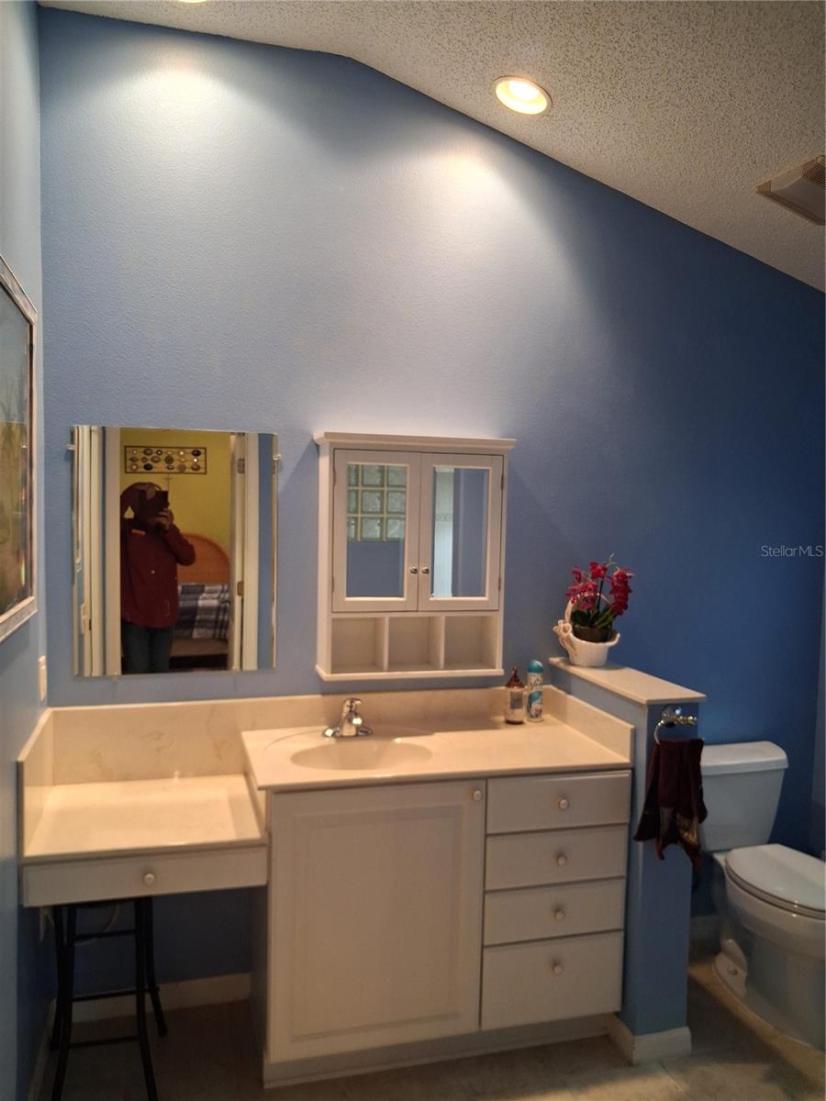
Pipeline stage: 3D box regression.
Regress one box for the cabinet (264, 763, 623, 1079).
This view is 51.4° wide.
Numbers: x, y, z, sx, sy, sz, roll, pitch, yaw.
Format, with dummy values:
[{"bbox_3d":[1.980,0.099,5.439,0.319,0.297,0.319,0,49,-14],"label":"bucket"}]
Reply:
[{"bbox_3d":[0.048,1.044,2.667,1.040,0.858,0.565,0,3,-15],"label":"cabinet"}]

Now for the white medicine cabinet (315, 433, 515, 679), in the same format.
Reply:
[{"bbox_3d":[-0.004,0.019,2.774,0.612,0.756,0.207,0,3,-15],"label":"white medicine cabinet"}]

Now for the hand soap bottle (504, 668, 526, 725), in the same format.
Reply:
[{"bbox_3d":[0.346,0.490,2.913,0.067,0.192,0.067,1,3,-1],"label":"hand soap bottle"}]

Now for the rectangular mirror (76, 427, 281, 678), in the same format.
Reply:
[{"bbox_3d":[-0.731,0.007,2.673,0.606,0.759,0.010,0,4,-16],"label":"rectangular mirror"}]

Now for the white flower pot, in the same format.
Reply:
[{"bbox_3d":[0.599,0.280,2.943,0.218,0.220,0.175,1,3,5],"label":"white flower pot"}]

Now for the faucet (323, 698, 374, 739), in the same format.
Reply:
[{"bbox_3d":[-0.196,0.528,2.711,0.158,0.117,0.135,0,3,-15],"label":"faucet"}]

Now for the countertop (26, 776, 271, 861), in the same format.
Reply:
[{"bbox_3d":[-0.743,0.742,2.436,0.590,0.026,0.551,0,4,-16],"label":"countertop"}]

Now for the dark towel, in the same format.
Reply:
[{"bbox_3d":[0.732,0.713,2.432,0.202,0.361,0.093,0,4,-16],"label":"dark towel"}]

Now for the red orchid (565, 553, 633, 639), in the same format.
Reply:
[{"bbox_3d":[0.638,0.157,2.942,0.220,0.275,0.185,1,3,5],"label":"red orchid"}]

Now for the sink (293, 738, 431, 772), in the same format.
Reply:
[{"bbox_3d":[-0.153,0.663,2.540,0.414,0.131,0.314,0,4,-16],"label":"sink"}]

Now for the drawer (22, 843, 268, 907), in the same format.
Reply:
[{"bbox_3d":[-0.731,0.808,2.403,0.591,0.105,0.473,0,4,-16],"label":"drawer"}]

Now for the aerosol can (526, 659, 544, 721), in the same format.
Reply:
[{"bbox_3d":[0.422,0.480,2.954,0.056,0.205,0.056,1,3,0],"label":"aerosol can"}]

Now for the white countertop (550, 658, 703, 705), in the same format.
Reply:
[{"bbox_3d":[0.667,0.409,2.763,0.195,0.015,0.642,0,4,-16],"label":"white countertop"}]

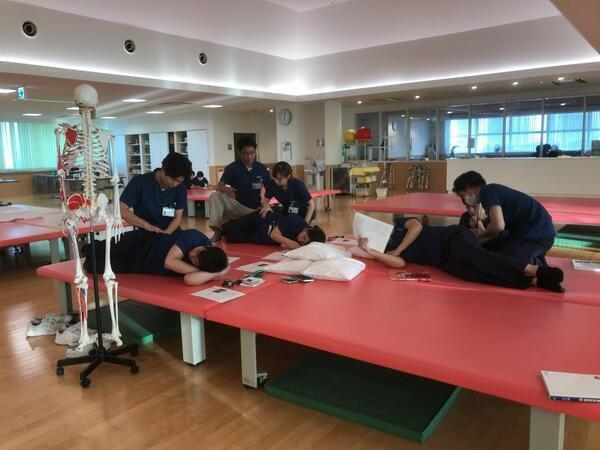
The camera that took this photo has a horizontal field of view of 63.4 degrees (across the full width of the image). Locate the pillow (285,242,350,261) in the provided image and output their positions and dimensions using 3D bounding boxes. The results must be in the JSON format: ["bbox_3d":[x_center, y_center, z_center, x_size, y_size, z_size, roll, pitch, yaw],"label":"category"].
[{"bbox_3d":[0.152,0.222,3.991,0.520,0.130,0.400,1,8,16],"label":"pillow"}]

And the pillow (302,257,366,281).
[{"bbox_3d":[0.273,0.299,3.631,0.400,0.100,0.480,2,8,25],"label":"pillow"}]

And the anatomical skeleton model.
[{"bbox_3d":[-1.280,-0.016,2.934,0.430,1.628,0.280,-6,9,-33],"label":"anatomical skeleton model"}]

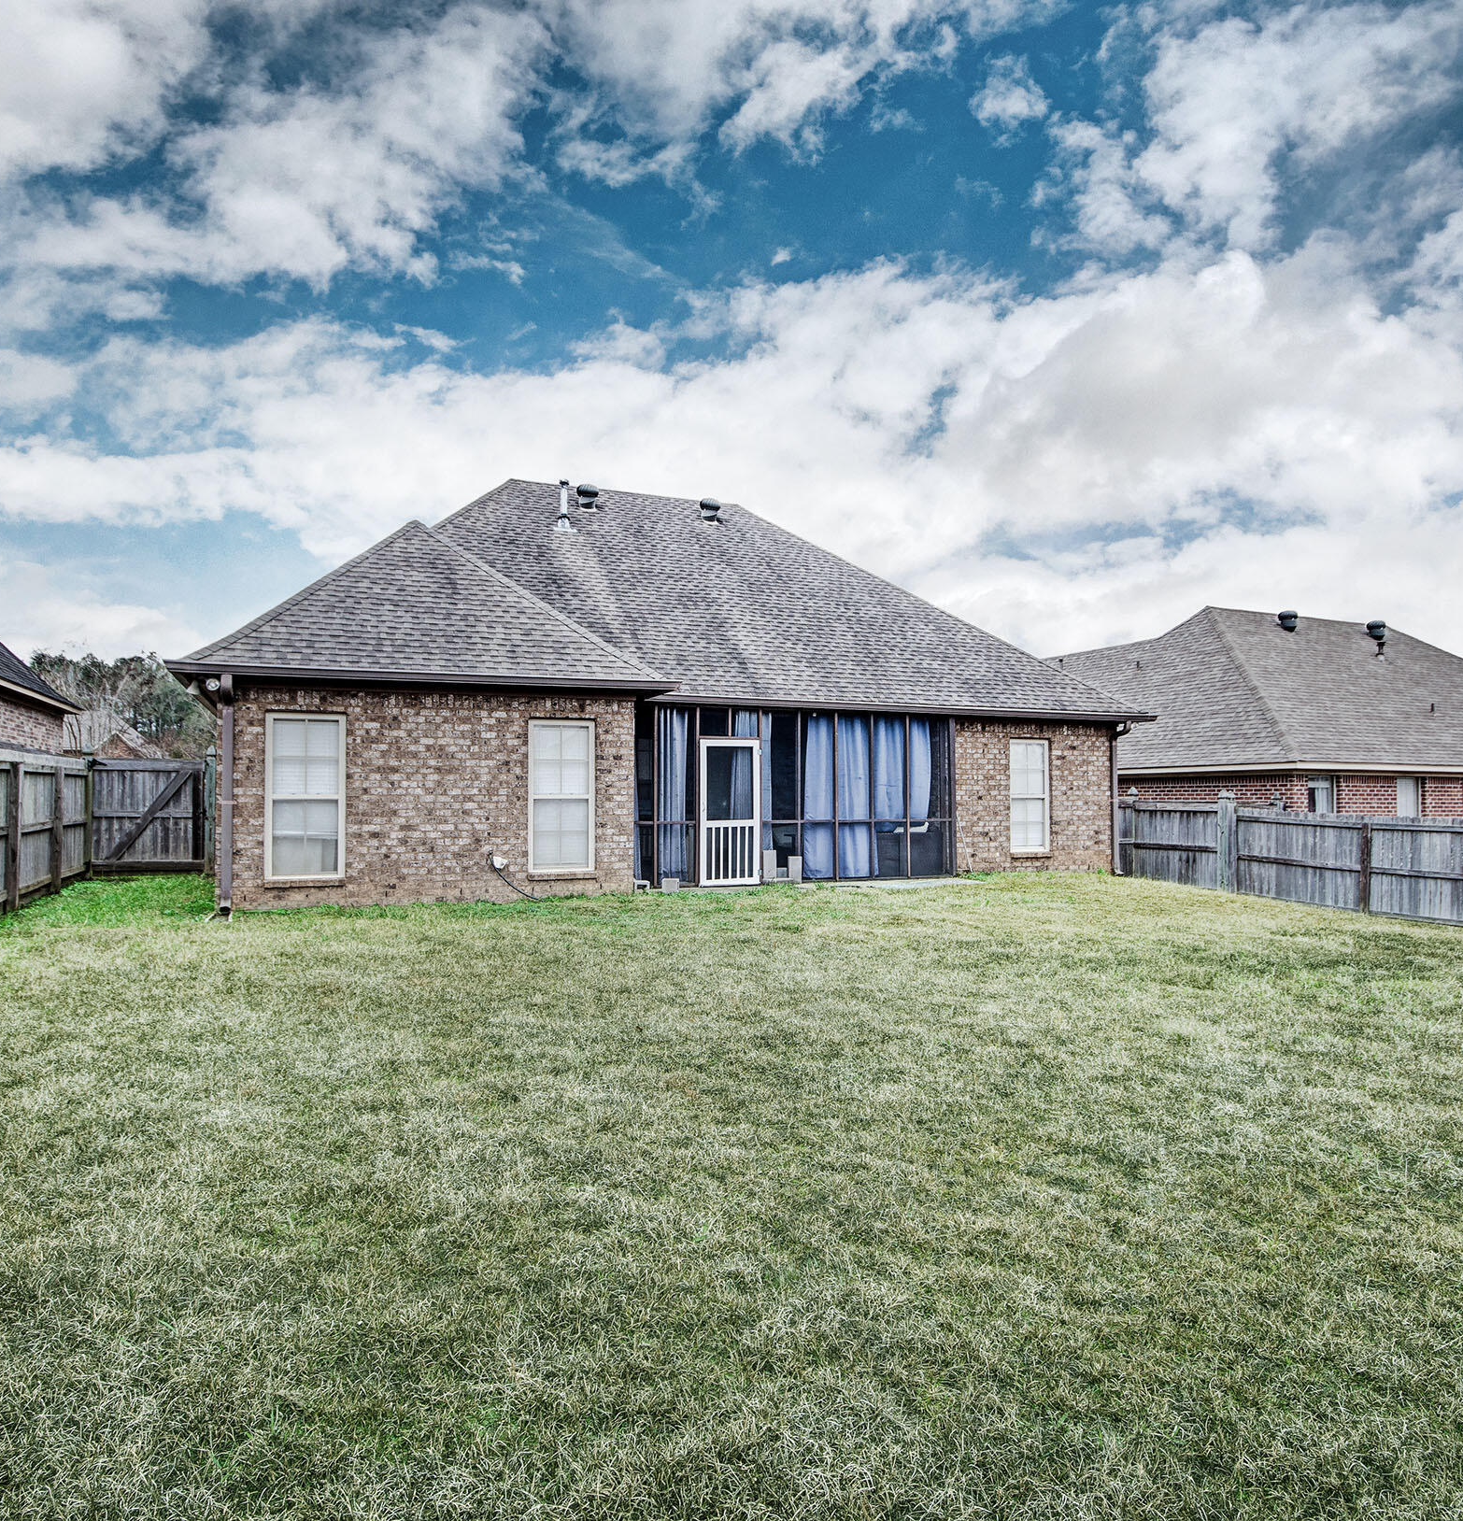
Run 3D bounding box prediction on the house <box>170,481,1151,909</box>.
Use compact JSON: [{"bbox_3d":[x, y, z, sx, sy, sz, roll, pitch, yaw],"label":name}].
[{"bbox_3d":[-1.614,-1.528,19.128,14.635,7.040,12.928,1,-2,-24],"label":"house"}]

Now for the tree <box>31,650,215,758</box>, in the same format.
[{"bbox_3d":[-47.764,-2.042,79.760,13.789,13.129,10.886,1,-2,-31],"label":"tree"}]

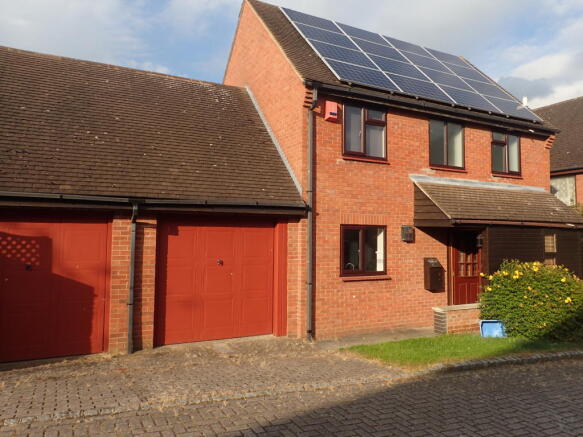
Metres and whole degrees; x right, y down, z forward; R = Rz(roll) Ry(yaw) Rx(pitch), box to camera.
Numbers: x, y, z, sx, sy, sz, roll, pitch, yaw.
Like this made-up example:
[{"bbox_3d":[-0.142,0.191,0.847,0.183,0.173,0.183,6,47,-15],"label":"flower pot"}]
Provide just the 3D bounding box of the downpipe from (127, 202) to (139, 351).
[{"bbox_3d":[-2.454,0.936,6.547,0.085,2.333,0.250,2,-3,-28],"label":"downpipe"}]

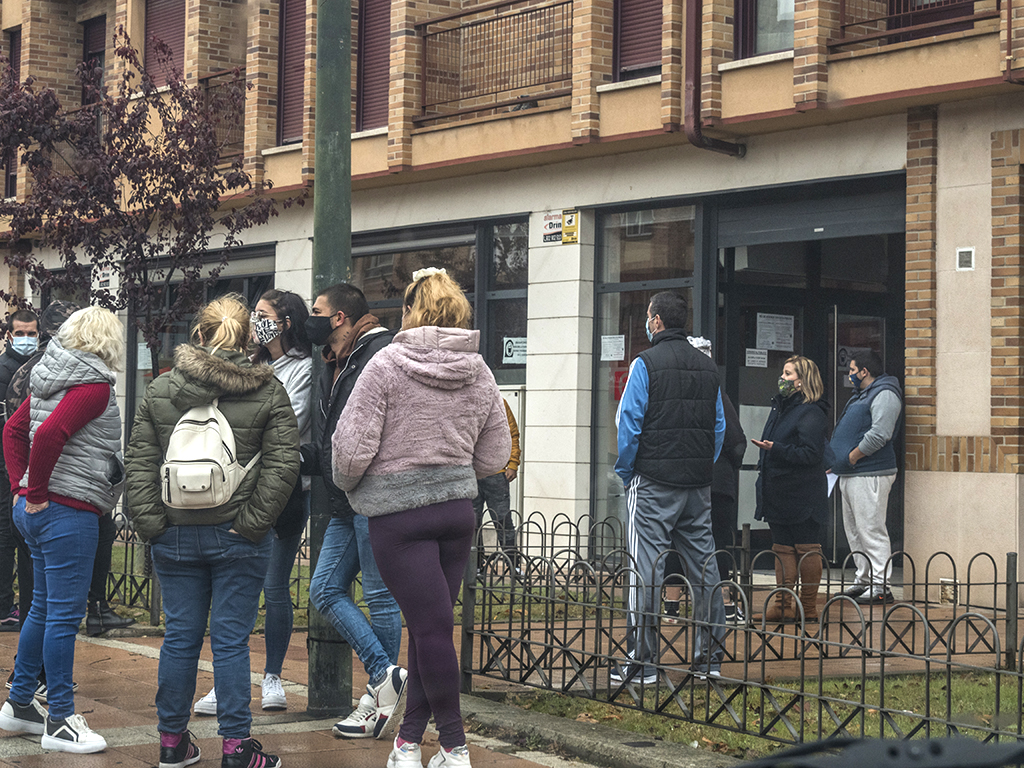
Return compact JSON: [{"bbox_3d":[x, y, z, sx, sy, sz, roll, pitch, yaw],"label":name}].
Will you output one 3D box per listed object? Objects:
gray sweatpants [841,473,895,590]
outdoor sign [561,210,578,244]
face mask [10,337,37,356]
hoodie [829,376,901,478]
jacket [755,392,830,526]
[{"bbox_3d":[2.512,1.028,15.050,0.360,0.860,0.420,1,-2,-12],"label":"gray sweatpants"},{"bbox_3d":[0.498,-1.334,18.150,0.015,0.290,0.205,2,-2,-39],"label":"outdoor sign"},{"bbox_3d":[-2.592,-0.199,11.300,0.145,0.110,0.080,2,-2,-22],"label":"face mask"},{"bbox_3d":[2.498,0.293,15.050,0.460,0.720,0.530,1,-2,-13],"label":"hoodie"},{"bbox_3d":[1.771,0.477,13.450,0.420,0.850,0.500,2,-2,-16],"label":"jacket"}]

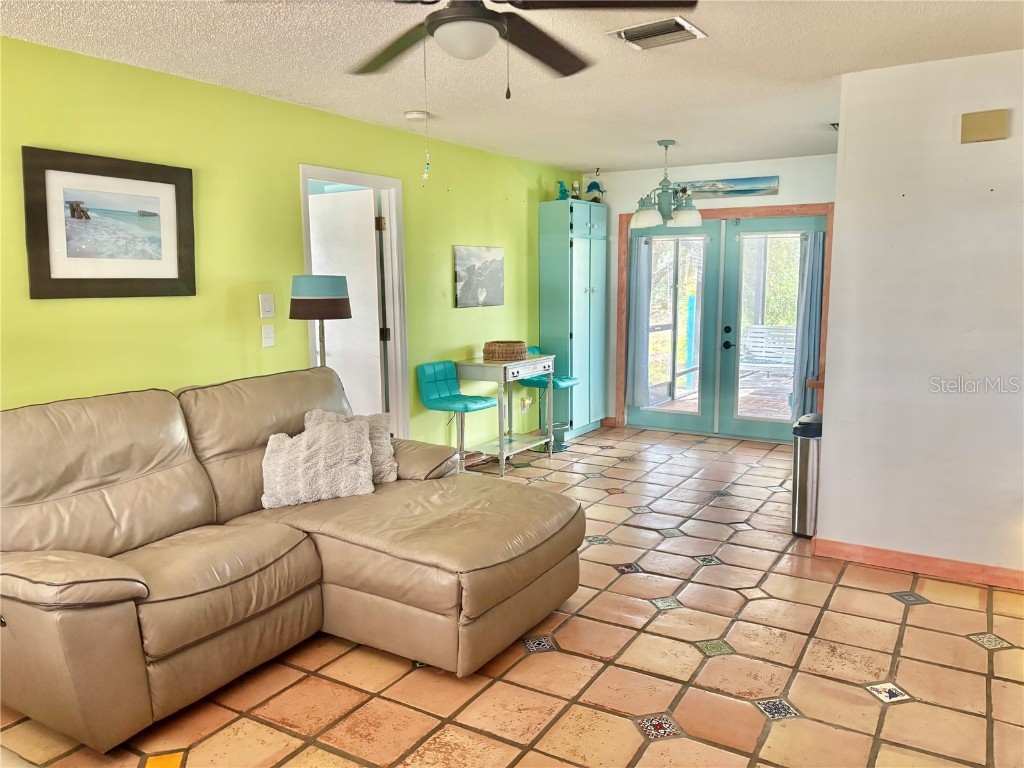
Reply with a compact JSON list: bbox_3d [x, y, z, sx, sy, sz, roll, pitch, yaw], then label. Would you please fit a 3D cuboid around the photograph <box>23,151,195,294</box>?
[{"bbox_3d":[-1.814,-0.719,3.559,0.030,0.632,0.797,5,10,32],"label":"photograph"}]

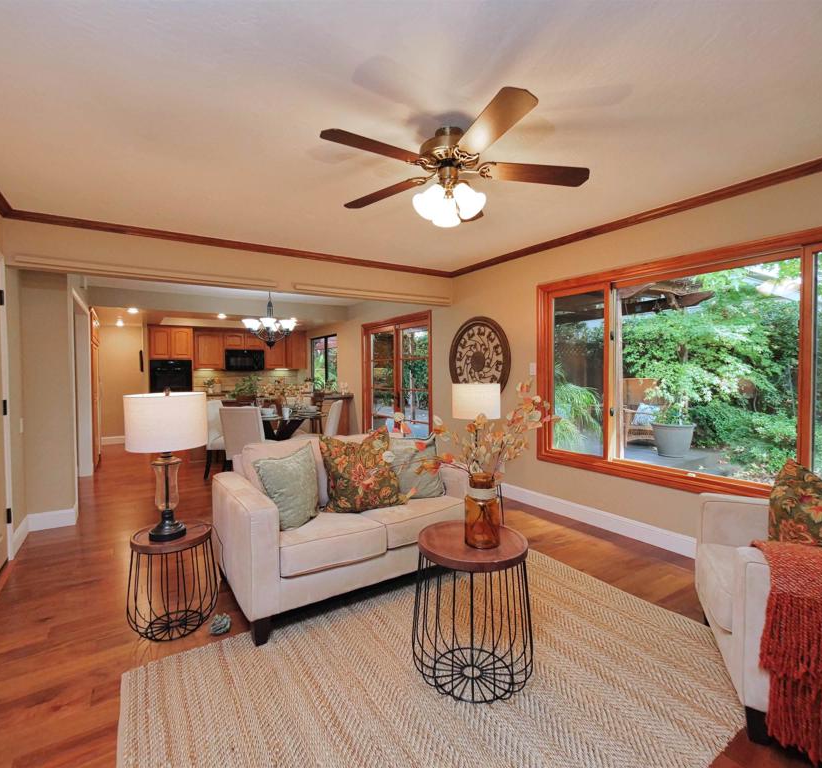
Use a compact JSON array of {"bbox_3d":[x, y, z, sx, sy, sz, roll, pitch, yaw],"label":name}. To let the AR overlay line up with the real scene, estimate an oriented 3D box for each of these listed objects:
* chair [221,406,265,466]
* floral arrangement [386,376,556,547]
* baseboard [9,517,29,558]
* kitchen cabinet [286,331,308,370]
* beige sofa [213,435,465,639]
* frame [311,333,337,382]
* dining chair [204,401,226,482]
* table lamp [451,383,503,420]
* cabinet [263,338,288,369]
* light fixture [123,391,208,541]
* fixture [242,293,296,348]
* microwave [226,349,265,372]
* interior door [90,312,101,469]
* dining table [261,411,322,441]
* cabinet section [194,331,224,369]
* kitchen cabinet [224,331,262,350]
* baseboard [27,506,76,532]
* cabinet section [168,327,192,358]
[{"bbox_3d":[-1.593,0.697,4.253,0.460,0.945,0.600,0,2,10],"label":"chair"},{"bbox_3d":[0.245,0.337,1.781,0.700,0.690,0.480,-1,2,0],"label":"floral arrangement"},{"bbox_3d":[-2.959,1.149,3.138,0.018,0.143,0.620,-2,2,-34],"label":"baseboard"},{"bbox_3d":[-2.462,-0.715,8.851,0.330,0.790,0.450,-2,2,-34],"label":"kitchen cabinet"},{"bbox_3d":[-0.351,0.800,2.692,1.490,0.850,0.860,-2,2,-32],"label":"beige sofa"},{"bbox_3d":[-1.680,-0.403,8.060,0.090,1.030,1.300,-2,2,-34],"label":"frame"},{"bbox_3d":[-2.295,0.684,5.353,0.620,0.960,0.480,-1,2,-9],"label":"dining chair"},{"bbox_3d":[0.500,0.343,3.141,0.370,0.750,0.370,-2,2,-34],"label":"table lamp"},{"bbox_3d":[-2.909,-0.706,8.718,0.460,0.780,0.330,-2,2,-34],"label":"cabinet"},{"bbox_3d":[-1.226,0.387,2.073,0.360,0.735,0.360,-2,2,-34],"label":"light fixture"},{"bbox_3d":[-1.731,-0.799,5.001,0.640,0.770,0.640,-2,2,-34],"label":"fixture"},{"bbox_3d":[-3.486,-0.480,8.637,0.760,0.430,0.400,-2,2,-34],"label":"microwave"},{"bbox_3d":[-4.826,0.077,6.339,0.060,2.180,1.250,-2,2,-34],"label":"interior door"},{"bbox_3d":[-1.713,0.775,5.375,1.180,0.760,1.180,-2,2,-34],"label":"dining table"},{"bbox_3d":[-4.091,-0.687,8.320,0.560,0.765,0.330,-2,2,-34],"label":"cabinet section"},{"bbox_3d":[-3.411,-0.865,8.373,0.750,0.400,0.330,-2,2,-34],"label":"kitchen cabinet"},{"bbox_3d":[-2.997,1.138,3.468,0.310,0.143,0.018,-2,2,-31],"label":"baseboard"},{"bbox_3d":[-4.419,-0.752,7.920,0.380,0.575,0.580,-2,2,-34],"label":"cabinet section"}]

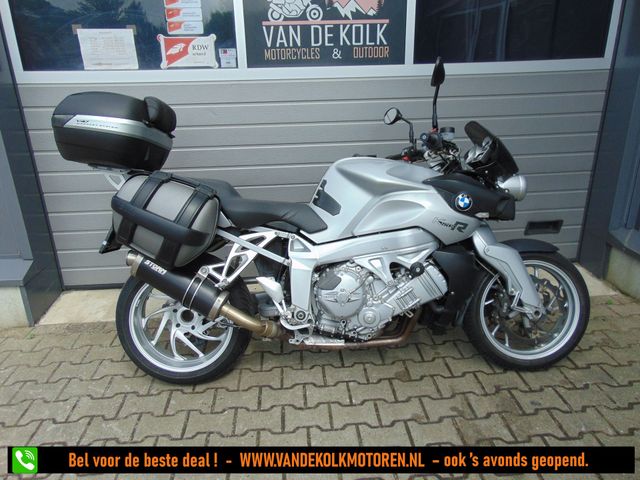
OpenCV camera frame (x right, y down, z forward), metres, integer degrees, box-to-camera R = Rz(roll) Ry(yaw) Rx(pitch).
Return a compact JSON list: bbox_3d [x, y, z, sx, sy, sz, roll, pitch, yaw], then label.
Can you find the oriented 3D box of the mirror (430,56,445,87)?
[{"bbox_3d":[0.439,-0.631,1.731,0.050,0.100,0.125,7,7,14],"label":"mirror"}]

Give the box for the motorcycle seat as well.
[{"bbox_3d":[-0.295,-0.162,2.096,0.680,0.240,0.300,4,5,-2],"label":"motorcycle seat"}]

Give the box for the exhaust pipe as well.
[{"bbox_3d":[-0.473,0.224,1.932,0.670,0.155,0.150,29,3,-4],"label":"exhaust pipe"}]

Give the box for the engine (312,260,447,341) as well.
[{"bbox_3d":[0.247,0.229,2.143,0.600,0.380,0.430,-2,5,-1],"label":"engine"}]

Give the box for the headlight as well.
[{"bbox_3d":[0.866,-0.239,2.102,0.135,0.130,0.180,-2,5,-1],"label":"headlight"}]

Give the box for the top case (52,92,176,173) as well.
[{"bbox_3d":[-0.896,-0.474,2.070,0.460,0.315,0.560,6,4,-2],"label":"top case"}]

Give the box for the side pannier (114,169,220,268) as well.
[{"bbox_3d":[-0.603,-0.079,1.828,0.400,0.350,0.240,18,4,-3],"label":"side pannier"}]

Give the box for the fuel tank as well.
[{"bbox_3d":[0.289,-0.191,2.110,0.740,0.360,0.440,2,5,-2],"label":"fuel tank"}]

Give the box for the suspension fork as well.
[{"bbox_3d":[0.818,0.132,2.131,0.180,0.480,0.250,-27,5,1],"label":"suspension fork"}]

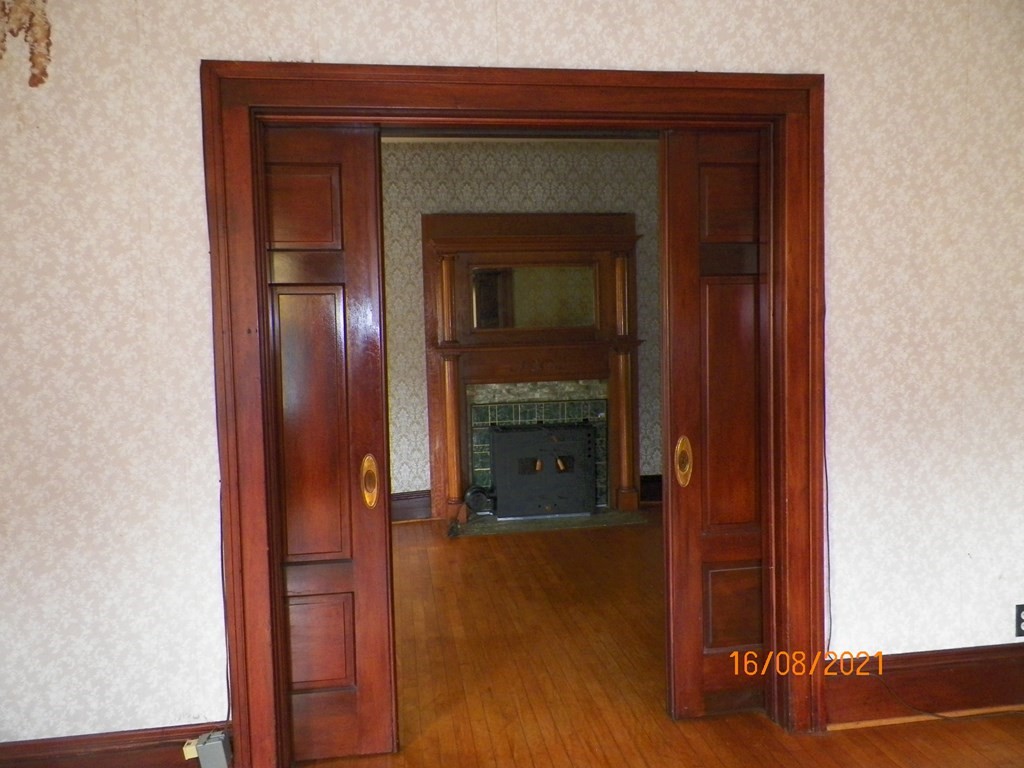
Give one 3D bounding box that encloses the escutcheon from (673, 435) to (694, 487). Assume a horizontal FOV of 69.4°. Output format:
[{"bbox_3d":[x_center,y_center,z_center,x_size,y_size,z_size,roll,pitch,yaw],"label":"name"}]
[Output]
[{"bbox_3d":[0.593,0.271,2.558,0.064,0.179,0.012,-2,3,-9],"label":"escutcheon"}]

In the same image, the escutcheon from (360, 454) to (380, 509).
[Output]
[{"bbox_3d":[-0.458,0.315,2.388,0.063,0.179,0.012,-2,3,-9],"label":"escutcheon"}]

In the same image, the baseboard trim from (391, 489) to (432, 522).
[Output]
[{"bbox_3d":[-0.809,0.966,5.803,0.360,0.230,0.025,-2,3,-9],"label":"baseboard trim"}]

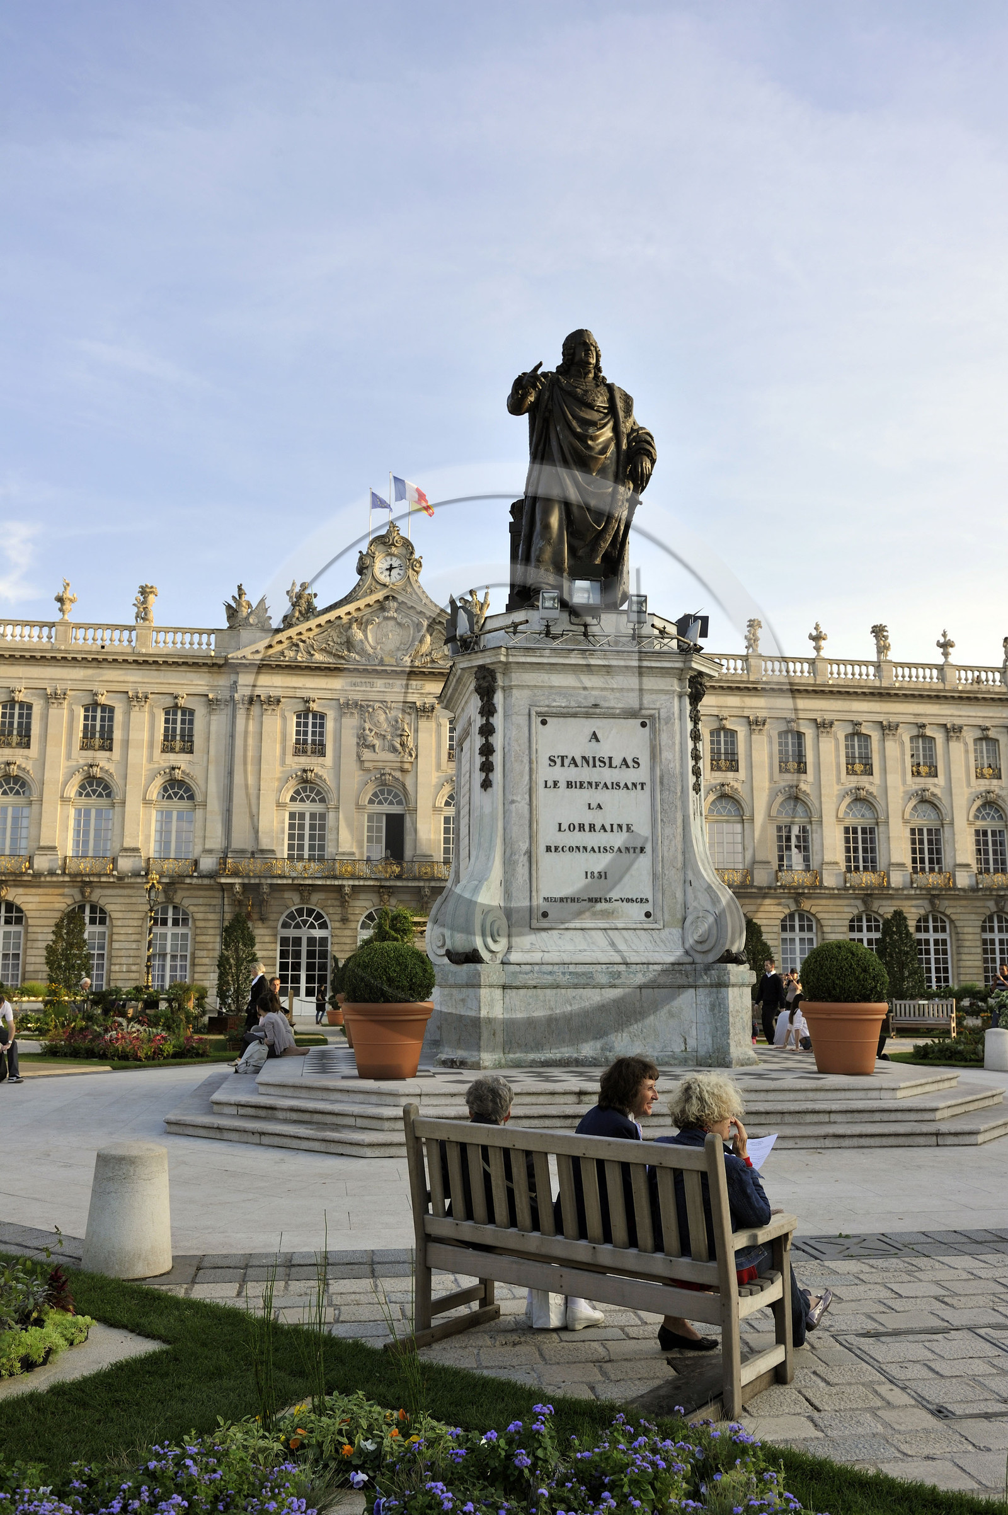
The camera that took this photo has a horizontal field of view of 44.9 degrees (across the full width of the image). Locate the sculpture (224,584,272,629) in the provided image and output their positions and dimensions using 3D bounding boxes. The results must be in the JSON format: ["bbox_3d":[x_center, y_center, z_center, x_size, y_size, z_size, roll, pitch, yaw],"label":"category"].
[{"bbox_3d":[-12.716,-7.492,60.543,2.360,2.300,1.300,2,-10,-10],"label":"sculpture"}]

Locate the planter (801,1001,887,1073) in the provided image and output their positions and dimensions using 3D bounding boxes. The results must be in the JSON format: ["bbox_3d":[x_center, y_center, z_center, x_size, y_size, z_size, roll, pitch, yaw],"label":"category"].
[{"bbox_3d":[3.905,3.211,13.963,1.020,0.790,1.020,0,-10,0],"label":"planter"}]

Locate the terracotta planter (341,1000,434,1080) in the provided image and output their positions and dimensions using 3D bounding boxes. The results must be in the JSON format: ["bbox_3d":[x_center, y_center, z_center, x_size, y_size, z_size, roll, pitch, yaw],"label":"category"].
[{"bbox_3d":[-1.249,3.060,13.261,1.000,0.810,1.000,1,-10,-7],"label":"terracotta planter"}]

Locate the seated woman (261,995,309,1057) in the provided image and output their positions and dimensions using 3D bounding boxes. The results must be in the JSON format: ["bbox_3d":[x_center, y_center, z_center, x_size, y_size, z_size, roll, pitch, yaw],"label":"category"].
[{"bbox_3d":[-3.076,3.605,16.238,0.800,0.890,0.500,0,-10,2],"label":"seated woman"}]

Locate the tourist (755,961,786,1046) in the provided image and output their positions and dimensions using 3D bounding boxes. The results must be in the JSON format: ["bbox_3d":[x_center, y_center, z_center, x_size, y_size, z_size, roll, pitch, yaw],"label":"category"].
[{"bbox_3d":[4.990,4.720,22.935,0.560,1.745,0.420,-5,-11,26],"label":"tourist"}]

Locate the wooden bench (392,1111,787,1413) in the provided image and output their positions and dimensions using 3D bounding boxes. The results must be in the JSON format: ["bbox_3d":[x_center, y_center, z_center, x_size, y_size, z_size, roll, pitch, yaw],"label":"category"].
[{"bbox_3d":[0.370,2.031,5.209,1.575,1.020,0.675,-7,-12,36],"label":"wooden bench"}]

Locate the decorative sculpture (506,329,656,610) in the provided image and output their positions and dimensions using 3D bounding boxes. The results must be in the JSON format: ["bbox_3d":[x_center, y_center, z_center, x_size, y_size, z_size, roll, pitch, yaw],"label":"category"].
[{"bbox_3d":[1.116,-4.029,17.380,2.100,4.420,1.600,1,-10,-7],"label":"decorative sculpture"}]

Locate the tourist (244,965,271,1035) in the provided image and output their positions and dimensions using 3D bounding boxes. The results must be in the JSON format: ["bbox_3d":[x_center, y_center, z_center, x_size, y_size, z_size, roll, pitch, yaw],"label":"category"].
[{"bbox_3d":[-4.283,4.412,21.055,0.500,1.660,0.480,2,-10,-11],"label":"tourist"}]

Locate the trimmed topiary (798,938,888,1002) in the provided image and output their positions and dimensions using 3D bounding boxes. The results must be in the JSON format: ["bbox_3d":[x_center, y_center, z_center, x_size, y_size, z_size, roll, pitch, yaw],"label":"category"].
[{"bbox_3d":[3.934,2.472,14.090,1.020,0.740,1.020,0,-10,0],"label":"trimmed topiary"}]

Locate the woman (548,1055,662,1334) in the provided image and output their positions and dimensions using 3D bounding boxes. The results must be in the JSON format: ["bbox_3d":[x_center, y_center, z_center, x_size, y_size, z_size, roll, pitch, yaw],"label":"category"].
[{"bbox_3d":[0.590,1.911,5.227,0.500,1.260,0.800,-9,-13,42],"label":"woman"}]

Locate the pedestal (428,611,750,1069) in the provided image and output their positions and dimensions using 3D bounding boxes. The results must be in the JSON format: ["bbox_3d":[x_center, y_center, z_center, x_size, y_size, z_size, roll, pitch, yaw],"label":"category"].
[{"bbox_3d":[0.963,1.121,16.624,4.000,5.750,4.000,1,-10,-7],"label":"pedestal"}]

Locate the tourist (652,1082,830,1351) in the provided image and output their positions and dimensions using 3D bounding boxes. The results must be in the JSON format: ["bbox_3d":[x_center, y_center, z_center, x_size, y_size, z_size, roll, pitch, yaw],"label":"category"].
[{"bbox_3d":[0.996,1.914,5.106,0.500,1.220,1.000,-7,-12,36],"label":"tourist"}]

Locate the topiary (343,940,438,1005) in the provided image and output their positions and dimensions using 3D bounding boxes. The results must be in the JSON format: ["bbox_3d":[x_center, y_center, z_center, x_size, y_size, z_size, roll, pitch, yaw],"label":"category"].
[{"bbox_3d":[-1.240,2.353,13.379,0.980,0.690,0.980,1,-10,-7],"label":"topiary"}]

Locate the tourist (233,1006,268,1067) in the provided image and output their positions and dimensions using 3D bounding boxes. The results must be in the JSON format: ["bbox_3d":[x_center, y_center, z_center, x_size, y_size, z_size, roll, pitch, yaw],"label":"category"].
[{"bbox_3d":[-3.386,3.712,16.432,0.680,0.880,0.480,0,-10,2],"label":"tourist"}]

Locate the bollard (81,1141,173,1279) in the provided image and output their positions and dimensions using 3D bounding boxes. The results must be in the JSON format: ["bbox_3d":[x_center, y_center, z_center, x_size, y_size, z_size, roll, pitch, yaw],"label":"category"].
[{"bbox_3d":[-2.057,2.468,6.717,0.495,0.660,0.495,0,-10,0],"label":"bollard"}]

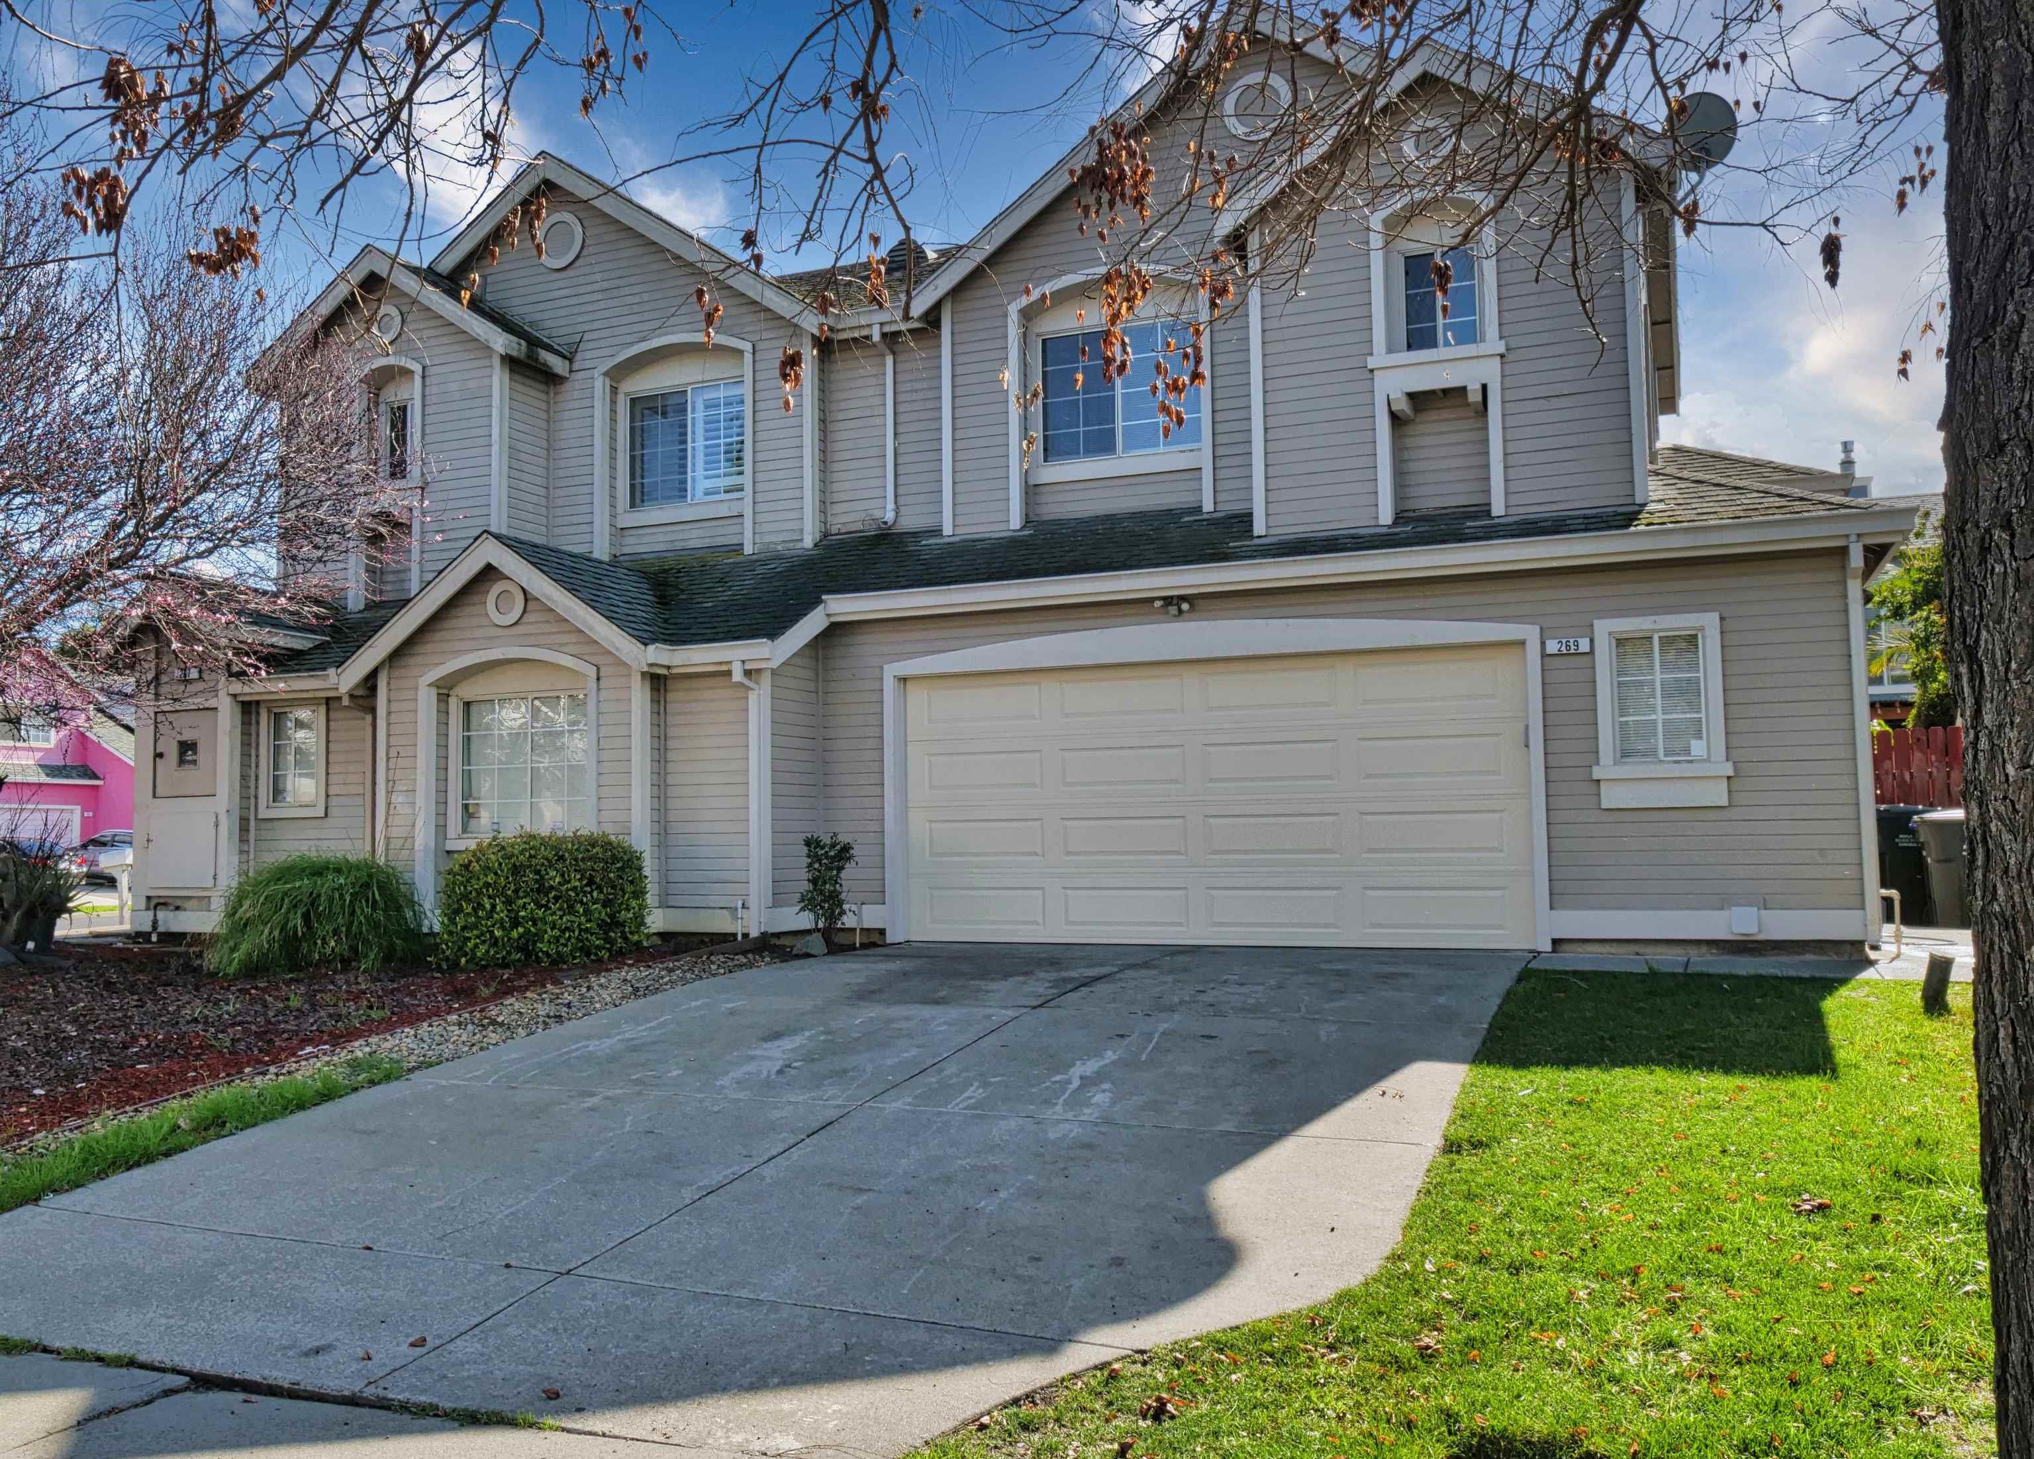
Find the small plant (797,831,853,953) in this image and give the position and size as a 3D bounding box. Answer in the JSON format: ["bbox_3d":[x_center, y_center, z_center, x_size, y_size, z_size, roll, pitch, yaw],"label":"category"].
[{"bbox_3d":[-1.493,1.243,12.874,0.410,0.880,0.400,-1,-4,0],"label":"small plant"}]

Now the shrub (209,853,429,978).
[{"bbox_3d":[-5.404,1.381,12.688,1.500,0.880,1.300,-2,-4,24],"label":"shrub"}]

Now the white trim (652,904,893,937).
[{"bbox_3d":[-1.960,1.508,13.086,1.660,0.200,0.820,-2,-4,23],"label":"white trim"}]

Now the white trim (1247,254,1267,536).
[{"bbox_3d":[1.853,-2.596,12.685,0.100,2.240,0.080,-2,-4,23],"label":"white trim"}]

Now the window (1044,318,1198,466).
[{"bbox_3d":[0.897,-2.925,14.181,1.480,1.140,0.090,-2,-4,23],"label":"window"}]

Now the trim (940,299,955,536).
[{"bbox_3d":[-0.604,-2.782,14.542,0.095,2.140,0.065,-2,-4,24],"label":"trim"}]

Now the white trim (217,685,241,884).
[{"bbox_3d":[-6.695,0.538,13.962,0.120,1.900,0.110,-2,-4,24],"label":"white trim"}]

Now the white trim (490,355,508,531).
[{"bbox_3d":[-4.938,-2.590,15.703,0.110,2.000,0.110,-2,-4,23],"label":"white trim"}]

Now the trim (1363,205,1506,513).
[{"bbox_3d":[3.069,-2.729,12.070,0.980,2.440,0.150,-2,-4,24],"label":"trim"}]

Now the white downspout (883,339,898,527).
[{"bbox_3d":[-1.160,-2.752,15.108,0.110,1.760,0.110,-2,-4,23],"label":"white downspout"}]

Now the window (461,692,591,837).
[{"bbox_3d":[-4.011,0.302,13.528,1.430,1.150,0.100,-2,-4,24],"label":"window"}]

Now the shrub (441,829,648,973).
[{"bbox_3d":[-3.591,1.262,12.394,1.500,1.040,1.150,-2,-4,23],"label":"shrub"}]

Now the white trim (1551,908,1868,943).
[{"bbox_3d":[4.482,1.282,10.764,1.900,0.185,0.045,-2,-4,24],"label":"white trim"}]

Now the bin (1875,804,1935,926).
[{"bbox_3d":[7.889,1.223,14.729,0.620,1.060,0.720,-2,-4,24],"label":"bin"}]

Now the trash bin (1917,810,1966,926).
[{"bbox_3d":[8.094,1.211,14.290,0.550,1.010,0.600,-2,-4,23],"label":"trash bin"}]

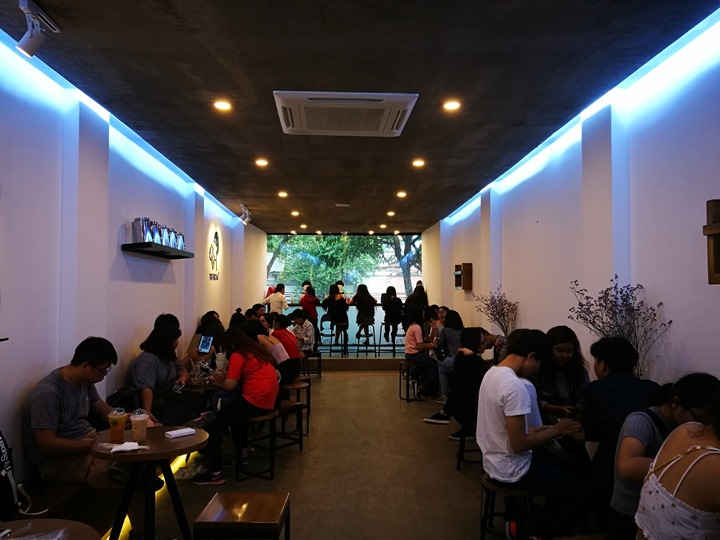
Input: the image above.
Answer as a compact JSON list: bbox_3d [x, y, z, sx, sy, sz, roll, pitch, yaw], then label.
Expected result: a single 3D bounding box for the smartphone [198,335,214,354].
[{"bbox_3d":[-1.230,0.597,4.500,0.082,0.150,0.010,15,-18,-10],"label":"smartphone"}]

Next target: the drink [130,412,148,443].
[{"bbox_3d":[-1.151,0.809,2.933,0.100,0.163,0.100,0,-2,-2],"label":"drink"}]

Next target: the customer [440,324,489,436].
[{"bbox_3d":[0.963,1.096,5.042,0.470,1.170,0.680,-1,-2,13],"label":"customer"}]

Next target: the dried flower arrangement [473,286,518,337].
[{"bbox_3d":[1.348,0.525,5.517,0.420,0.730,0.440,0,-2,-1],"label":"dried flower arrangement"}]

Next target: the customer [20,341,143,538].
[{"bbox_3d":[-1.483,0.944,3.040,0.740,1.180,0.500,0,-2,1],"label":"customer"}]

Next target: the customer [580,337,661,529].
[{"bbox_3d":[1.193,0.921,2.795,0.480,1.200,0.740,1,-2,-21],"label":"customer"}]

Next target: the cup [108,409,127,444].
[{"bbox_3d":[-1.200,0.775,2.780,0.095,0.165,0.095,0,-2,-1],"label":"cup"}]

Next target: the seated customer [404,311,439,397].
[{"bbox_3d":[0.889,1.184,7.709,0.600,1.190,0.440,0,-2,-13],"label":"seated customer"}]

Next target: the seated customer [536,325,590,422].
[{"bbox_3d":[1.303,0.993,3.603,0.480,1.270,0.700,-1,-2,16],"label":"seated customer"}]

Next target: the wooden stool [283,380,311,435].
[{"bbox_3d":[-0.671,1.397,5.634,0.350,0.480,0.350,0,-2,-1],"label":"wooden stool"}]

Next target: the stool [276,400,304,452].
[{"bbox_3d":[-0.801,1.473,5.210,0.360,0.440,0.360,-2,-3,43],"label":"stool"}]

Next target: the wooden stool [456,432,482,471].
[{"bbox_3d":[0.972,1.351,4.524,0.350,0.480,0.350,-1,-2,18],"label":"wooden stool"}]

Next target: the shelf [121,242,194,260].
[{"bbox_3d":[-1.863,-0.172,5.288,0.255,0.050,1.320,0,-2,-1],"label":"shelf"}]

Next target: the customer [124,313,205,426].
[{"bbox_3d":[-1.488,0.976,4.480,0.780,1.230,0.500,1,-3,-27],"label":"customer"}]

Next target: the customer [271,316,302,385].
[{"bbox_3d":[-1.008,1.163,6.857,0.660,1.180,0.450,-1,-2,28],"label":"customer"}]

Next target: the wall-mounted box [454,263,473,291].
[{"bbox_3d":[1.583,0.118,8.598,0.150,0.400,0.500,0,-2,-2],"label":"wall-mounted box"}]

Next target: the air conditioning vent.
[{"bbox_3d":[-0.113,-1.143,4.098,0.950,0.070,0.950,0,-2,-3],"label":"air conditioning vent"}]

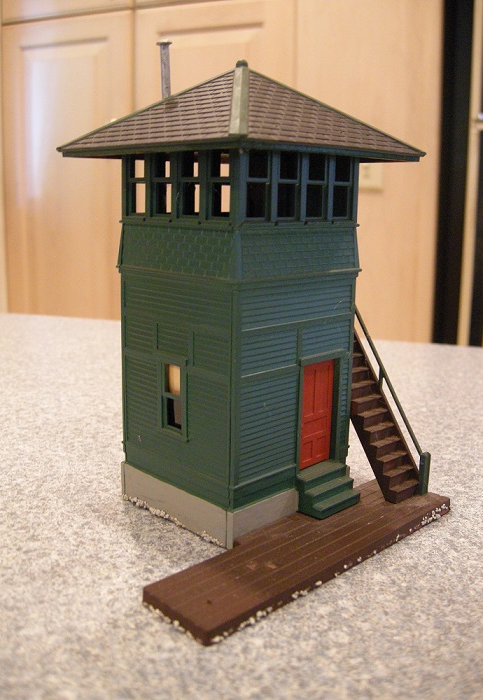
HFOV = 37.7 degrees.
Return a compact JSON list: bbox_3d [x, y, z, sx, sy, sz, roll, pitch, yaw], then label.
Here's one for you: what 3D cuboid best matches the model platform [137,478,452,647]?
[{"bbox_3d":[0.016,0.042,0.154,0.080,0.003,0.020,-11,17,-43],"label":"model platform"}]

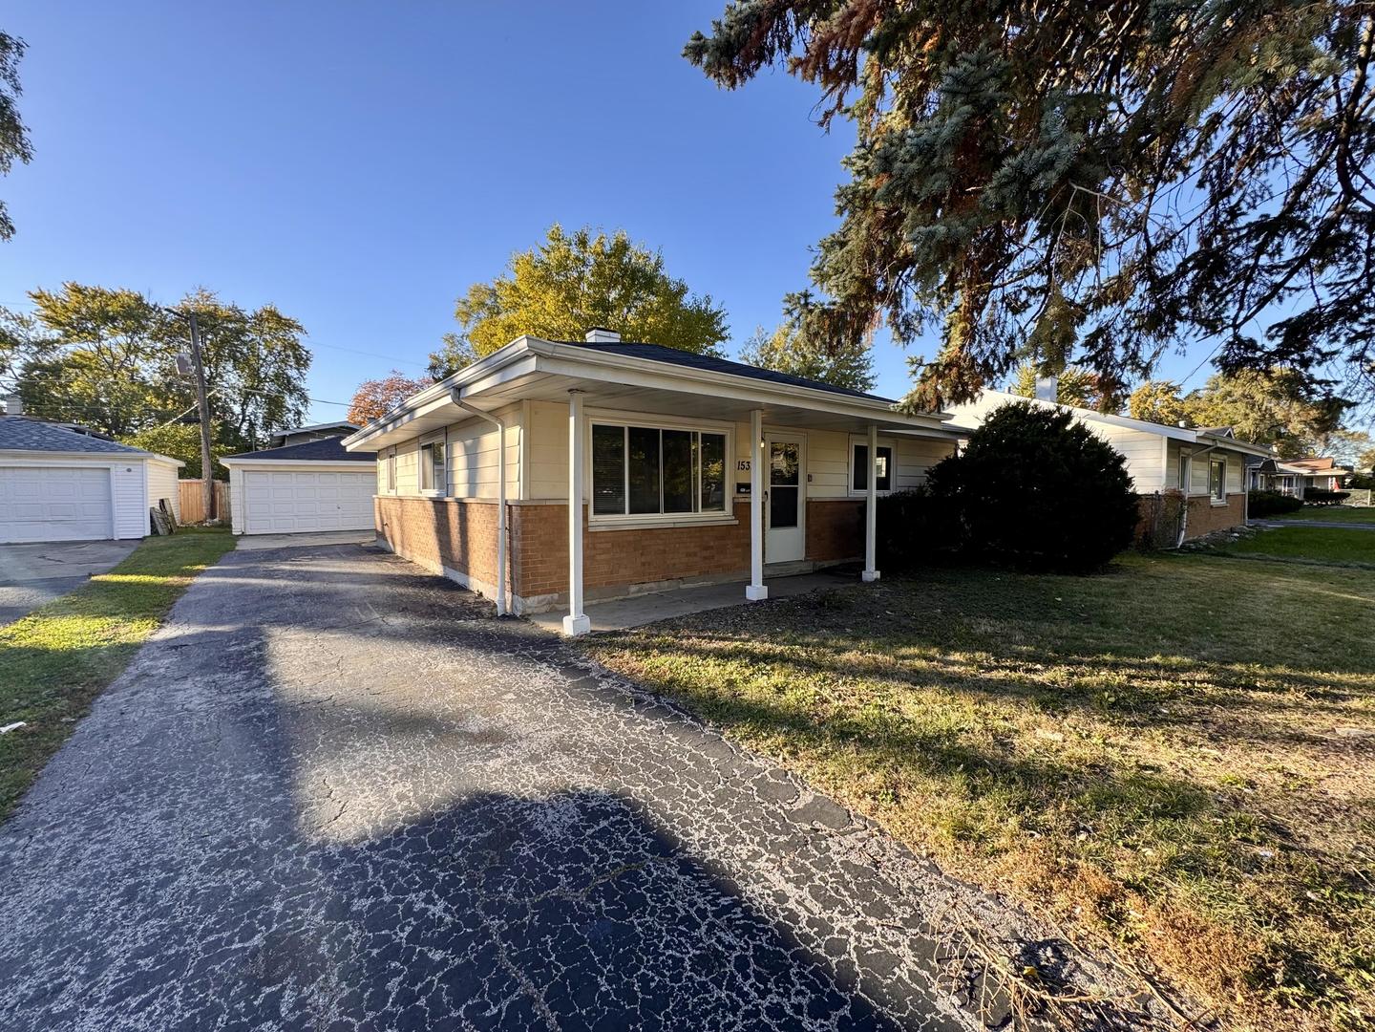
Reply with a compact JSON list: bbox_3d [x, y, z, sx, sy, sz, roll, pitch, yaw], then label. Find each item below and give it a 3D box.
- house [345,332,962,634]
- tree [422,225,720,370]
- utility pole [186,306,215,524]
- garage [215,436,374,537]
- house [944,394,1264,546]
[{"bbox_3d":[-1.251,-1.542,12.562,9.780,4.720,12.750,-2,3,-37],"label":"house"},{"bbox_3d":[-4.957,-6.631,25.687,13.600,13.762,13.600,-2,3,-37],"label":"tree"},{"bbox_3d":[-20.769,-4.223,23.791,0.380,8.877,0.380,-4,3,-37],"label":"utility pole"},{"bbox_3d":[-13.369,-1.364,21.223,6.480,3.540,6.550,-2,3,-37],"label":"garage"},{"bbox_3d":[11.628,-1.540,17.983,9.300,4.080,9.050,-2,3,-37],"label":"house"}]

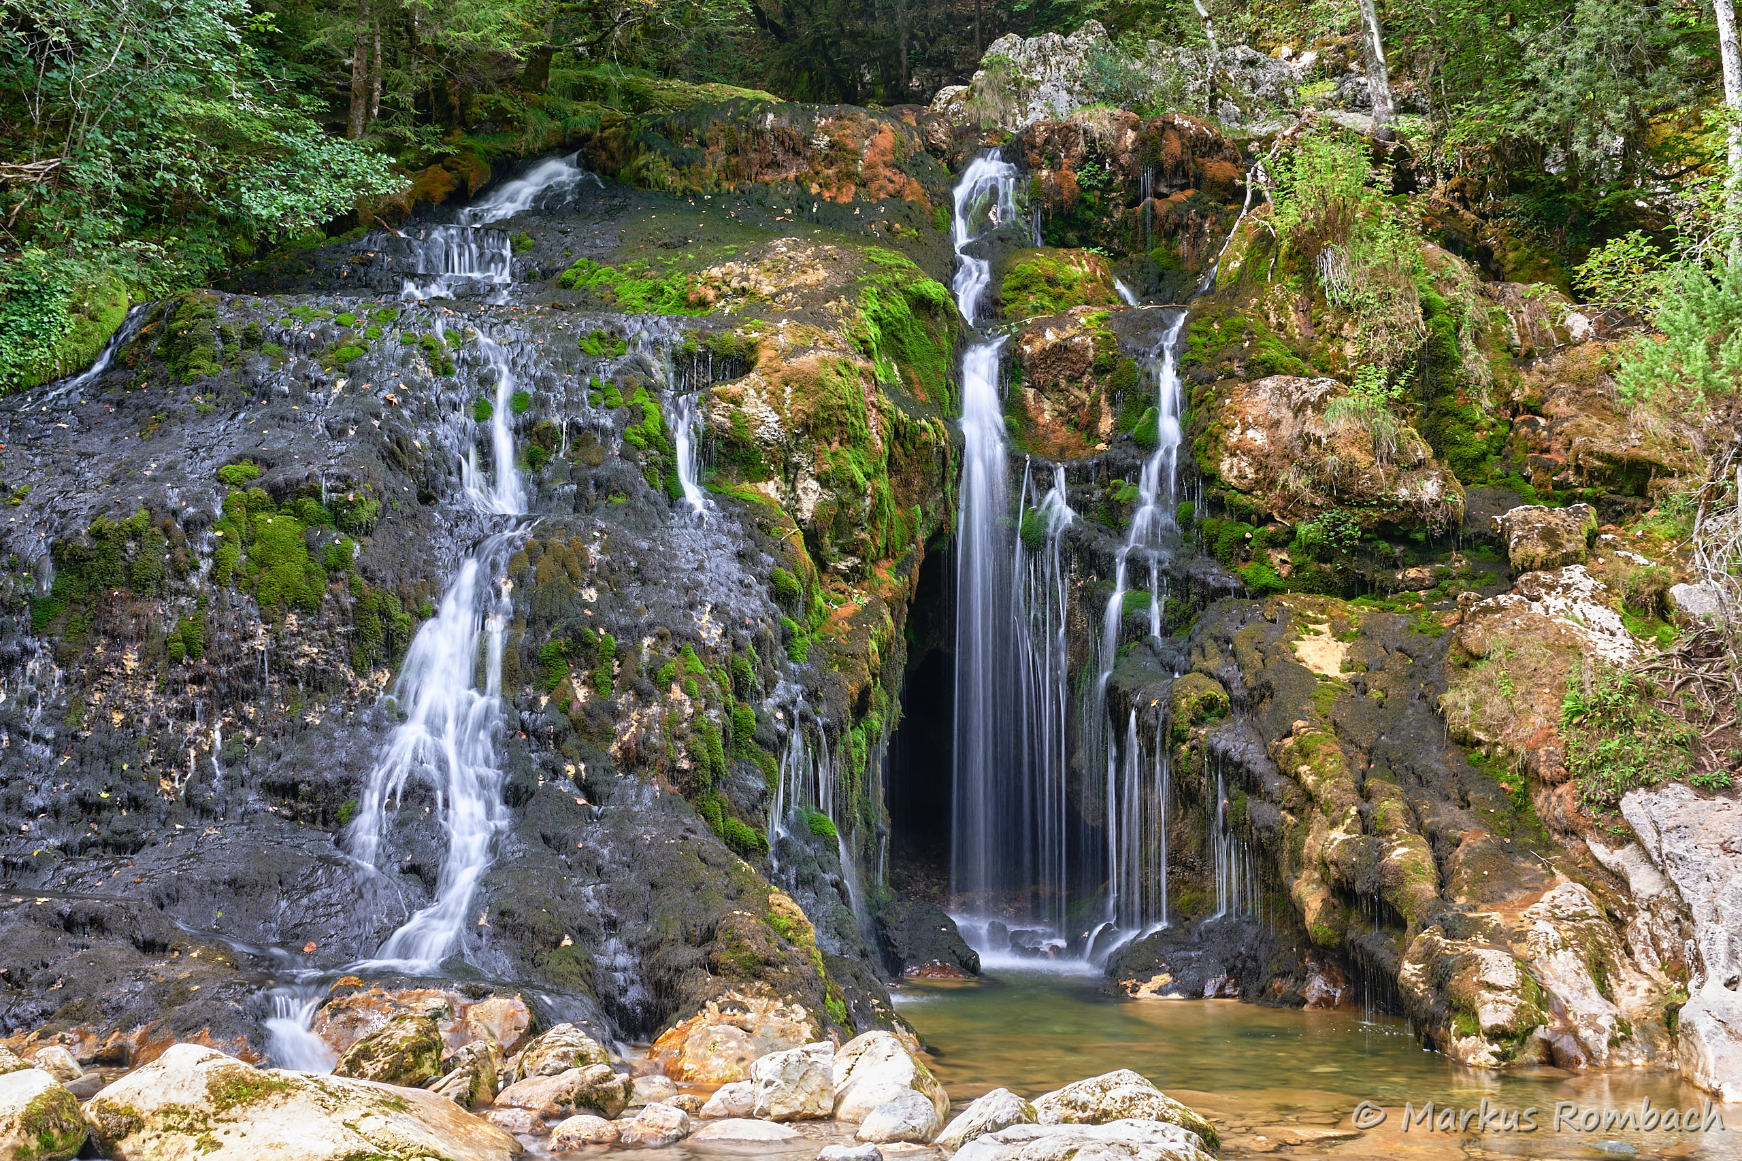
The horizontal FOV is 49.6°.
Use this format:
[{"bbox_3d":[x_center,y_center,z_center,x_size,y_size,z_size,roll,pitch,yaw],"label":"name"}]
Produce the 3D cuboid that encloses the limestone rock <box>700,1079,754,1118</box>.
[{"bbox_3d":[-0.615,2.242,8.161,0.247,0.166,0.198,0,-2,0],"label":"limestone rock"}]

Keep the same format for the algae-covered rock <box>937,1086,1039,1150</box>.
[{"bbox_3d":[0.527,2.433,8.500,0.447,0.298,0.380,0,-7,3],"label":"algae-covered rock"}]

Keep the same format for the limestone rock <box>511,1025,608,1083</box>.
[{"bbox_3d":[-1.418,2.192,8.662,0.468,0.309,0.375,0,-2,0],"label":"limestone rock"}]

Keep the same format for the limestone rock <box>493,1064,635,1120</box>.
[{"bbox_3d":[-1.489,2.473,9.100,0.676,0.279,0.420,1,-7,-9],"label":"limestone rock"}]

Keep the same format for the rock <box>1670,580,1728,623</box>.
[{"bbox_3d":[4.522,0.126,10.300,0.349,0.238,0.279,0,-2,0],"label":"rock"}]

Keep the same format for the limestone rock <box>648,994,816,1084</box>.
[{"bbox_3d":[-0.761,2.522,10.350,0.918,0.512,0.700,1,-7,-4],"label":"limestone rock"}]

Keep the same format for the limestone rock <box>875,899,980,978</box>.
[{"bbox_3d":[0.494,3.108,16.300,0.952,0.704,0.850,0,-7,2],"label":"limestone rock"}]

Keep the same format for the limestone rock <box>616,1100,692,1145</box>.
[{"bbox_3d":[-0.966,2.416,8.400,0.339,0.197,0.280,1,-7,-6],"label":"limestone rock"}]

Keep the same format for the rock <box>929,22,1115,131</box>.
[{"bbox_3d":[1.673,-5.610,21.000,2.059,1.136,1.600,-1,-7,5],"label":"rock"}]

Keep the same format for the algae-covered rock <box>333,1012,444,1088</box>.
[{"bbox_3d":[-2.236,2.186,8.748,0.517,0.355,0.388,0,-2,0],"label":"algae-covered rock"}]

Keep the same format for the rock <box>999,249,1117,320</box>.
[{"bbox_3d":[1.790,-2.791,17.800,1.104,0.645,0.900,-1,-7,6],"label":"rock"}]

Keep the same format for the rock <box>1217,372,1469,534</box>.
[{"bbox_3d":[3.830,-1.057,15.600,2.137,1.309,1.500,-2,-7,14],"label":"rock"}]

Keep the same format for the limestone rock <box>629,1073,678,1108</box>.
[{"bbox_3d":[-0.966,2.264,8.373,0.211,0.146,0.169,0,-2,0],"label":"limestone rock"}]

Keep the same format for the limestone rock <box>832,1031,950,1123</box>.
[{"bbox_3d":[0.087,2.140,8.086,0.507,0.402,0.431,0,-2,0],"label":"limestone rock"}]

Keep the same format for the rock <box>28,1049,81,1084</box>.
[{"bbox_3d":[-4.362,2.614,10.100,0.299,0.211,0.250,3,-8,-23],"label":"rock"}]

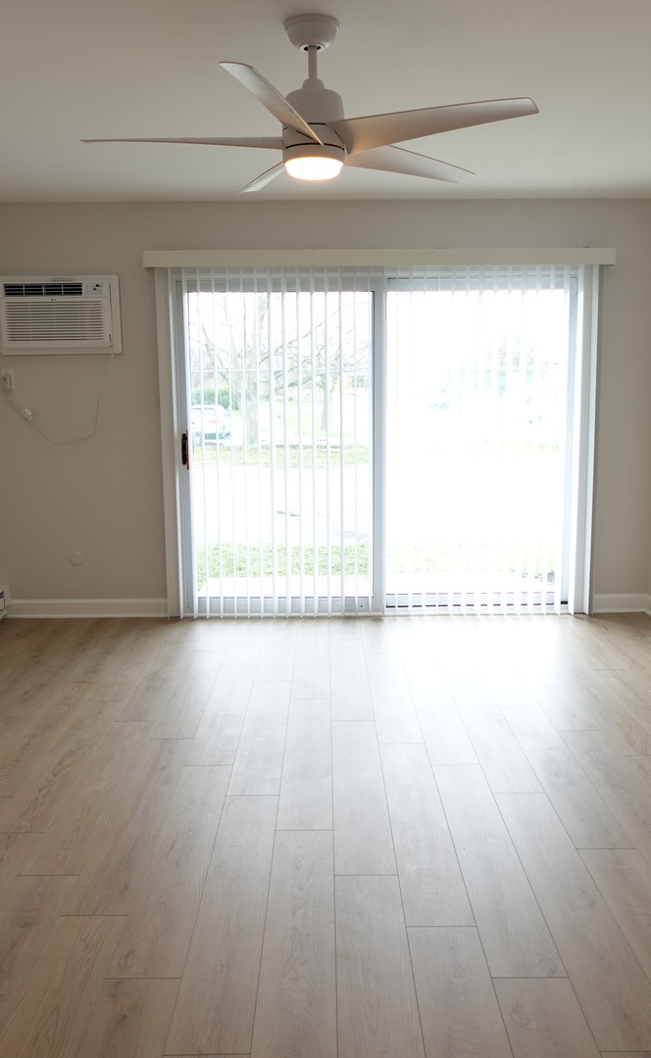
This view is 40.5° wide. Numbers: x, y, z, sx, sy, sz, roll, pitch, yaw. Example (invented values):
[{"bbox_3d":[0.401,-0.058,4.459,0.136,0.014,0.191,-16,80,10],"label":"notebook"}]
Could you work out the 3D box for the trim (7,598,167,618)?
[{"bbox_3d":[-1.478,0.488,5.405,1.017,0.117,0.020,-1,9,0],"label":"trim"}]

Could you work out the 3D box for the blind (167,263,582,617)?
[{"bbox_3d":[0.298,-0.502,5.186,2.385,2.080,0.090,-1,9,0],"label":"blind"}]

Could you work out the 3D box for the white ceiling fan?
[{"bbox_3d":[-0.054,-1.265,2.615,1.320,0.433,1.320,-1,9,0],"label":"white ceiling fan"}]

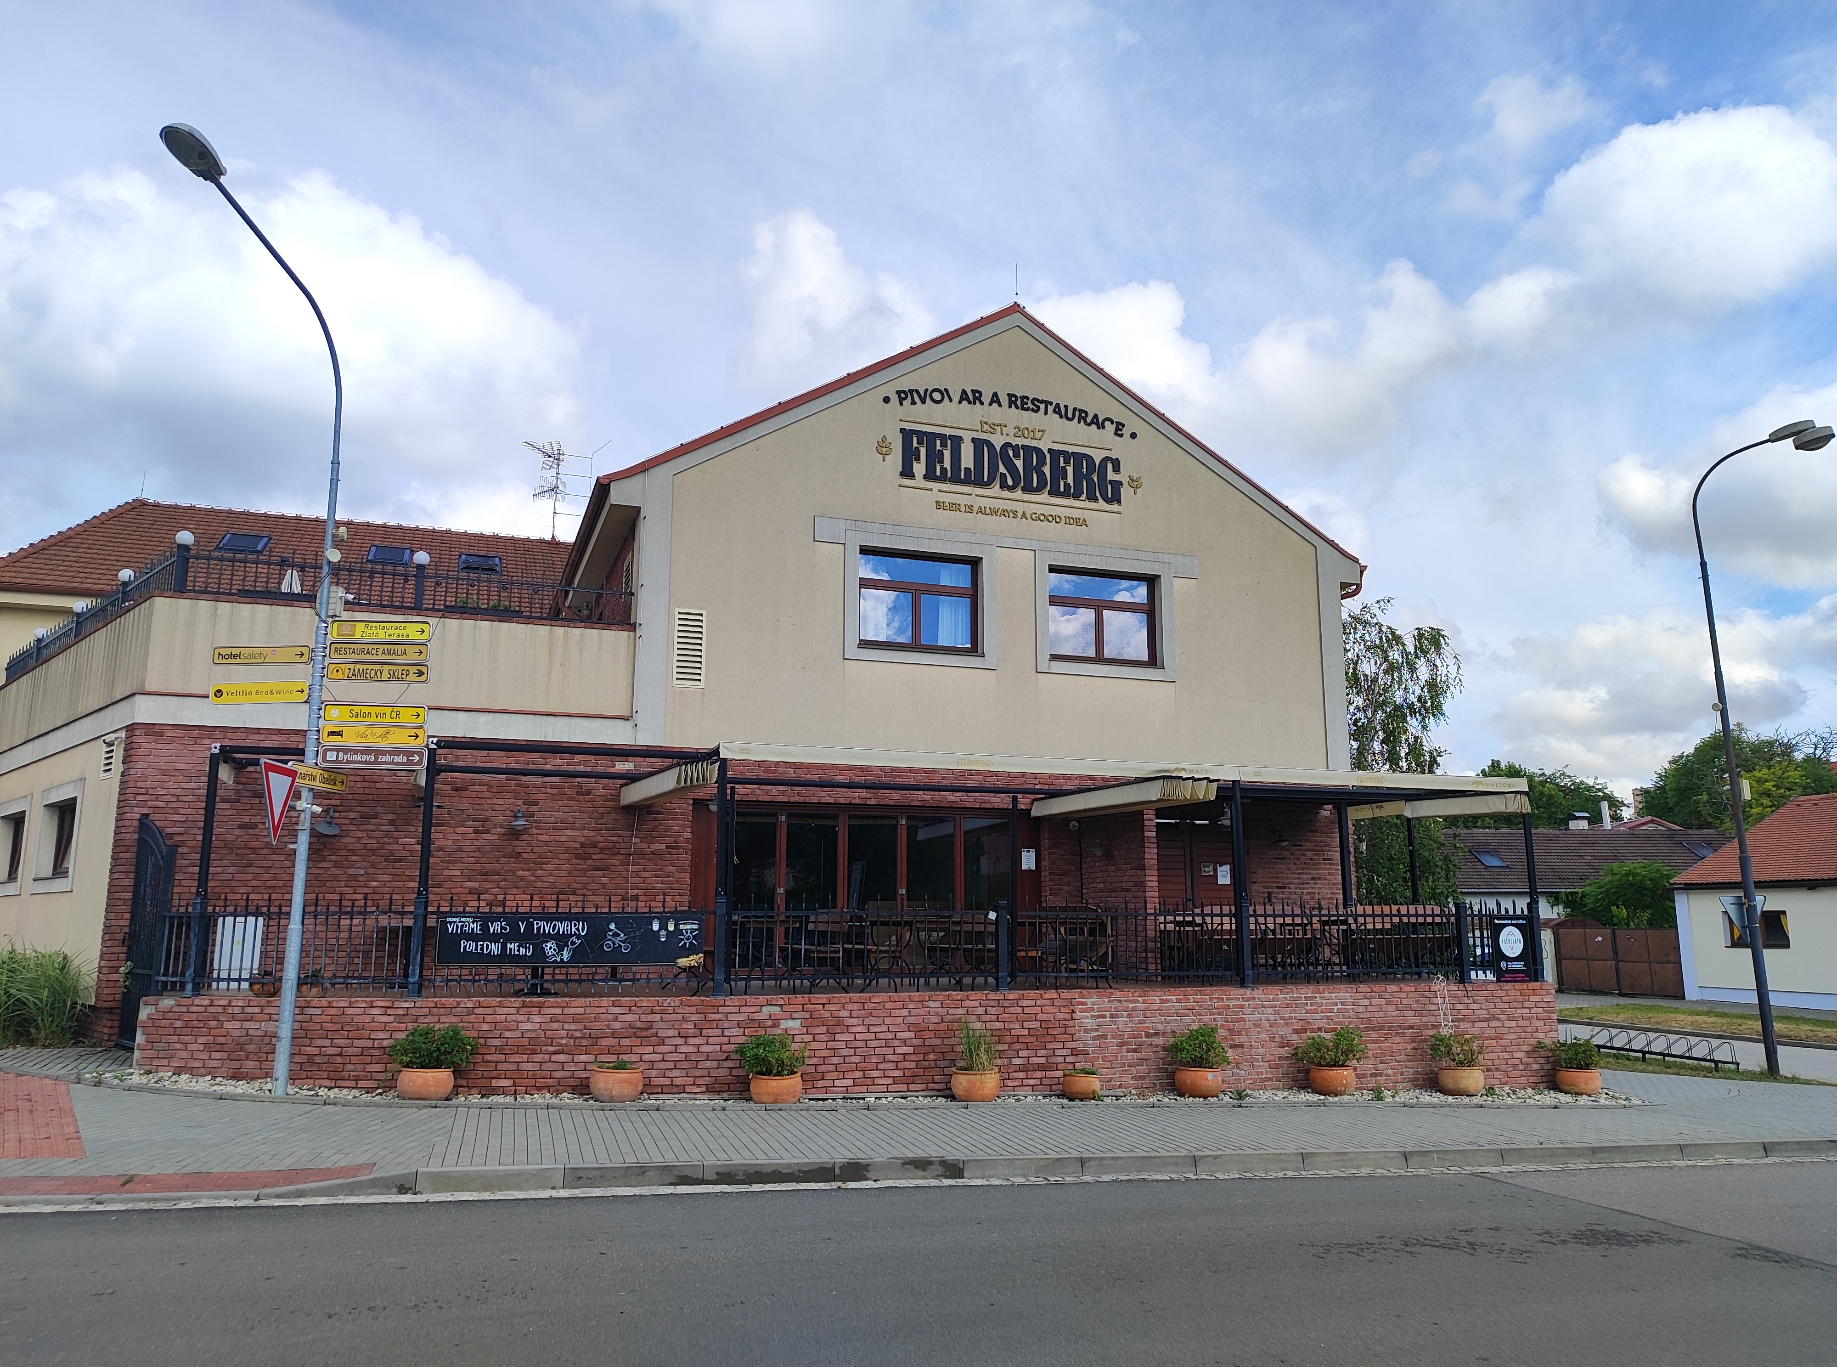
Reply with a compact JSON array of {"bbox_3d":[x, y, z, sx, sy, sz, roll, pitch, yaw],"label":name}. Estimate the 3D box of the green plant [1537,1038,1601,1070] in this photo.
[{"bbox_3d":[7.813,4.445,15.290,0.707,0.394,0.606,0,-9,0],"label":"green plant"}]

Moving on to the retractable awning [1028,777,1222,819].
[{"bbox_3d":[2.549,1.542,16.390,0.800,0.270,3.400,4,-11,-19],"label":"retractable awning"}]

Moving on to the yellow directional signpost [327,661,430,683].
[{"bbox_3d":[-5.260,-0.105,12.398,0.955,0.195,0.040,2,-10,-9],"label":"yellow directional signpost"}]

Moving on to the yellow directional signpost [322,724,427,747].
[{"bbox_3d":[-5.299,0.510,12.402,0.975,0.197,0.040,2,-10,-10],"label":"yellow directional signpost"}]

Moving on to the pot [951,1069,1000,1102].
[{"bbox_3d":[0.582,4.066,12.920,0.492,0.297,0.492,0,-9,0],"label":"pot"}]

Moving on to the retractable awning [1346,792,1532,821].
[{"bbox_3d":[7.212,1.785,18.038,0.303,0.253,3.737,4,-10,-19],"label":"retractable awning"}]

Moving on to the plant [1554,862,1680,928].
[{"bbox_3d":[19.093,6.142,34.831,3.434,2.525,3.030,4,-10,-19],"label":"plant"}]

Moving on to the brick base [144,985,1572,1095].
[{"bbox_3d":[0.128,3.957,13.712,15.900,1.270,1.400,2,-11,-10],"label":"brick base"}]

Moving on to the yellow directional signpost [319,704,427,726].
[{"bbox_3d":[-5.260,0.299,12.325,0.955,0.195,0.040,2,-10,-9],"label":"yellow directional signpost"}]

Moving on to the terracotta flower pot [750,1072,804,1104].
[{"bbox_3d":[-1.372,3.913,12.330,0.503,0.255,0.503,0,-9,0],"label":"terracotta flower pot"}]

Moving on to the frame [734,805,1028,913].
[{"bbox_3d":[-0.570,2.833,17.526,4.450,2.280,0.200,4,-11,-19],"label":"frame"}]

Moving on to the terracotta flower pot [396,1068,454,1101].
[{"bbox_3d":[-4.565,3.711,11.795,0.532,0.300,0.532,3,-11,-17],"label":"terracotta flower pot"}]

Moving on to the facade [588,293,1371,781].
[{"bbox_3d":[1.427,-2.341,19.518,12.423,7.120,1.010,4,-10,-19],"label":"facade"}]

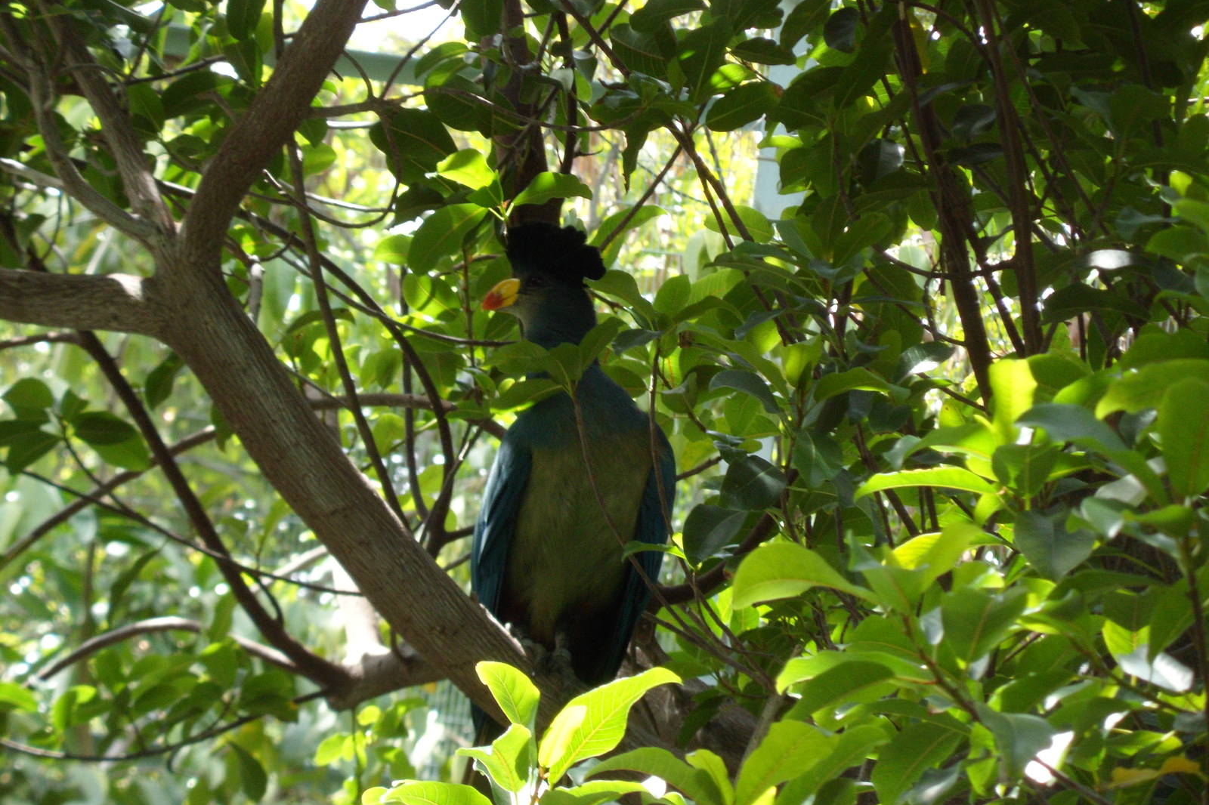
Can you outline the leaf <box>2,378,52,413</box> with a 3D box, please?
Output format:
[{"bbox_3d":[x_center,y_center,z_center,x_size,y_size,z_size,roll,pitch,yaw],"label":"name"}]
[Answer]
[{"bbox_3d":[-0.562,-0.007,9.200,0.065,0.015,0.050,-3,-51,2],"label":"leaf"}]

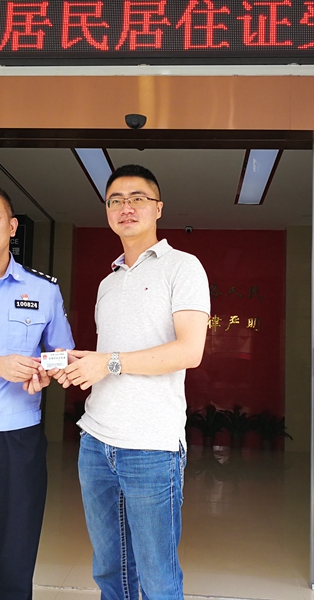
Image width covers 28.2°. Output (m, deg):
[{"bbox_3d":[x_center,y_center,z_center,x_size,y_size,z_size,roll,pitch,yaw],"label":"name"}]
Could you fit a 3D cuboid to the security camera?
[{"bbox_3d":[-0.112,-0.963,3.374,0.118,0.073,0.060,1,-6,4],"label":"security camera"}]

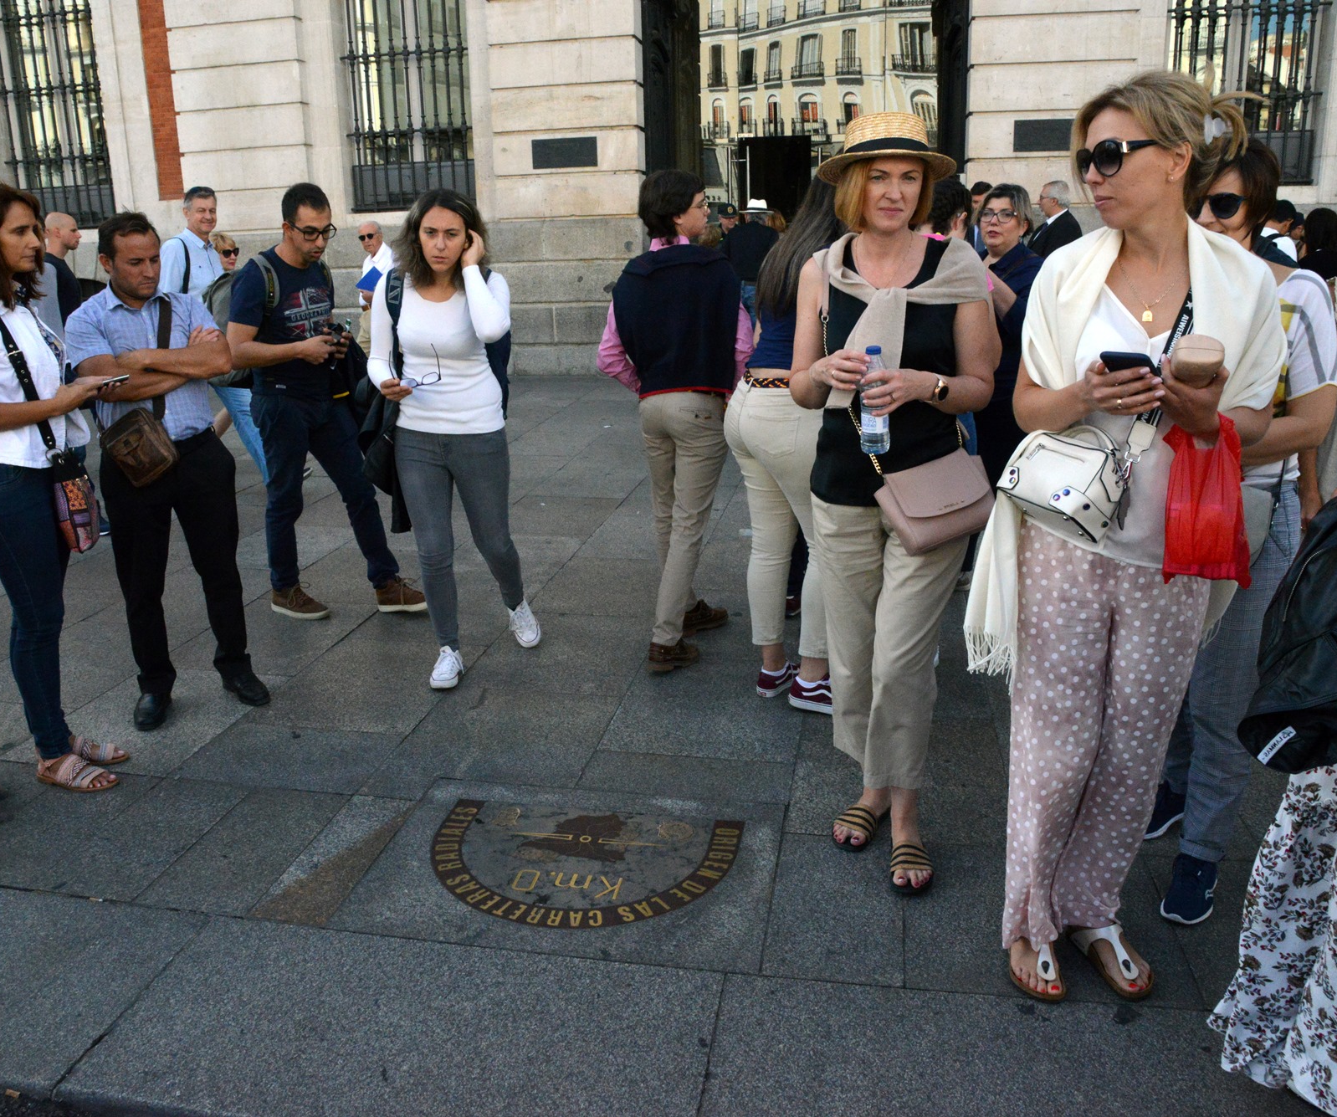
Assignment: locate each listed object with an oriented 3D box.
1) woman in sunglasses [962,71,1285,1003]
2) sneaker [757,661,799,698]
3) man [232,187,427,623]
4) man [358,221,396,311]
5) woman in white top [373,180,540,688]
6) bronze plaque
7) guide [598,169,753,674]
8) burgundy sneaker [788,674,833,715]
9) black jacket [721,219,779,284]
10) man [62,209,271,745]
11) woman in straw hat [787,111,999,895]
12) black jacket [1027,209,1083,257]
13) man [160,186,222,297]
[{"bbox_3d":[0.833,0.016,2.106,0.560,1.730,0.420,0,15,6],"label":"woman in sunglasses"},{"bbox_3d":[0.397,0.366,3.785,0.100,0.105,0.275,11,20,34],"label":"sneaker"},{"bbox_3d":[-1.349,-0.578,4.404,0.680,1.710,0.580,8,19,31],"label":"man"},{"bbox_3d":[-2.103,-1.646,8.330,0.500,1.680,0.380,6,18,25],"label":"man"},{"bbox_3d":[-0.689,-0.434,3.872,0.570,1.630,0.500,-3,16,-8],"label":"woman in white top"},{"bbox_3d":[-0.230,0.758,2.743,0.783,0.025,0.525,2,17,10],"label":"bronze plaque"},{"bbox_3d":[0.054,-0.471,3.881,0.520,1.670,0.380,7,17,27],"label":"guide"},{"bbox_3d":[0.541,0.443,3.620,0.265,0.100,0.100,5,17,23],"label":"burgundy sneaker"},{"bbox_3d":[0.710,-2.677,9.700,0.540,0.600,0.320,1,16,8],"label":"black jacket"},{"bbox_3d":[-1.588,-0.295,3.533,0.540,1.590,0.420,-9,17,-27],"label":"man"},{"bbox_3d":[0.520,-0.107,2.553,0.480,1.720,0.400,3,16,15],"label":"woman in straw hat"},{"bbox_3d":[2.521,-1.852,7.256,0.360,0.740,0.500,-5,16,-11],"label":"black jacket"},{"bbox_3d":[-2.621,-1.180,6.365,0.400,1.790,0.500,7,18,26],"label":"man"}]

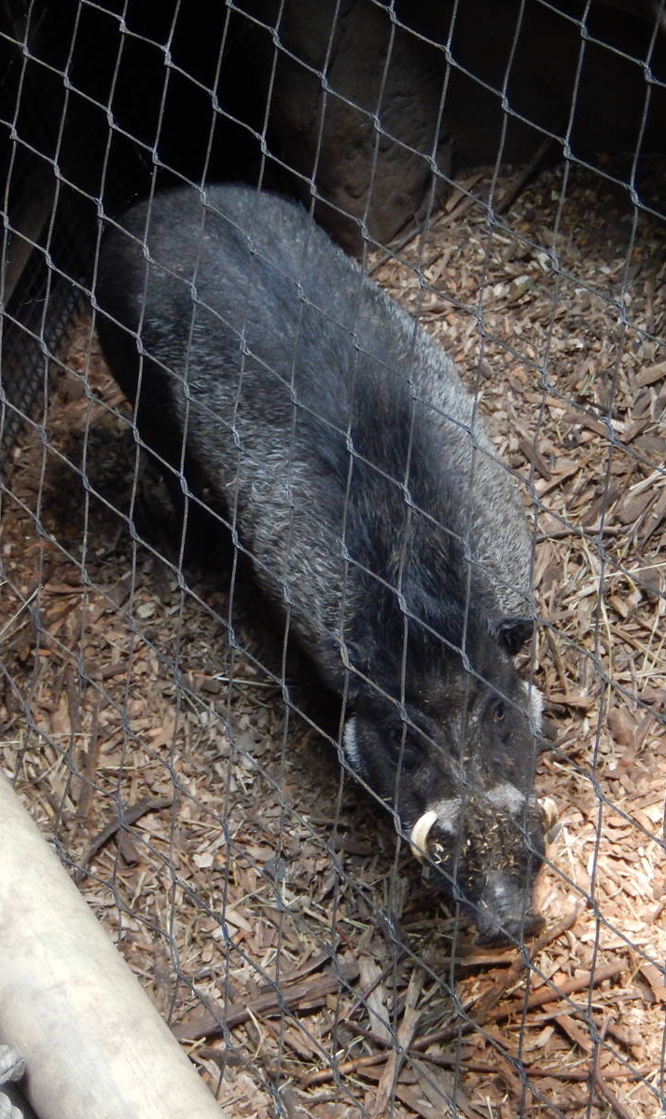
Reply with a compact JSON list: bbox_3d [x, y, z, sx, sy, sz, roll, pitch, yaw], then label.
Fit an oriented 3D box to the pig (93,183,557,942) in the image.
[{"bbox_3d":[0.007,-0.060,3.521,0.340,0.550,1.080,-12,37,-17],"label":"pig"}]

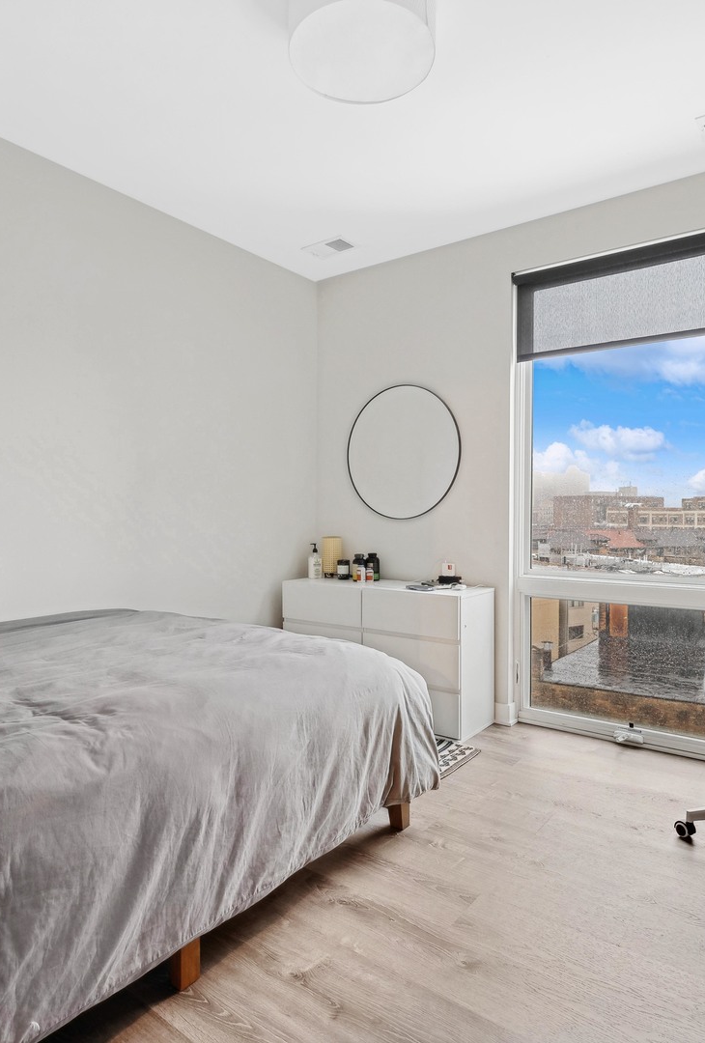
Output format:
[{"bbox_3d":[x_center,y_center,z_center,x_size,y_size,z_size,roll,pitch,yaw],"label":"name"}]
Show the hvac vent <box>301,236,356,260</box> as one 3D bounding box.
[{"bbox_3d":[-0.135,-1.593,3.568,0.280,0.020,0.175,1,1,35],"label":"hvac vent"}]

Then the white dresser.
[{"bbox_3d":[0.164,0.748,3.631,1.250,0.735,0.380,1,1,35],"label":"white dresser"}]

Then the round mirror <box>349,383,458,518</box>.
[{"bbox_3d":[0.290,-0.420,3.700,0.810,0.820,0.025,1,1,35],"label":"round mirror"}]

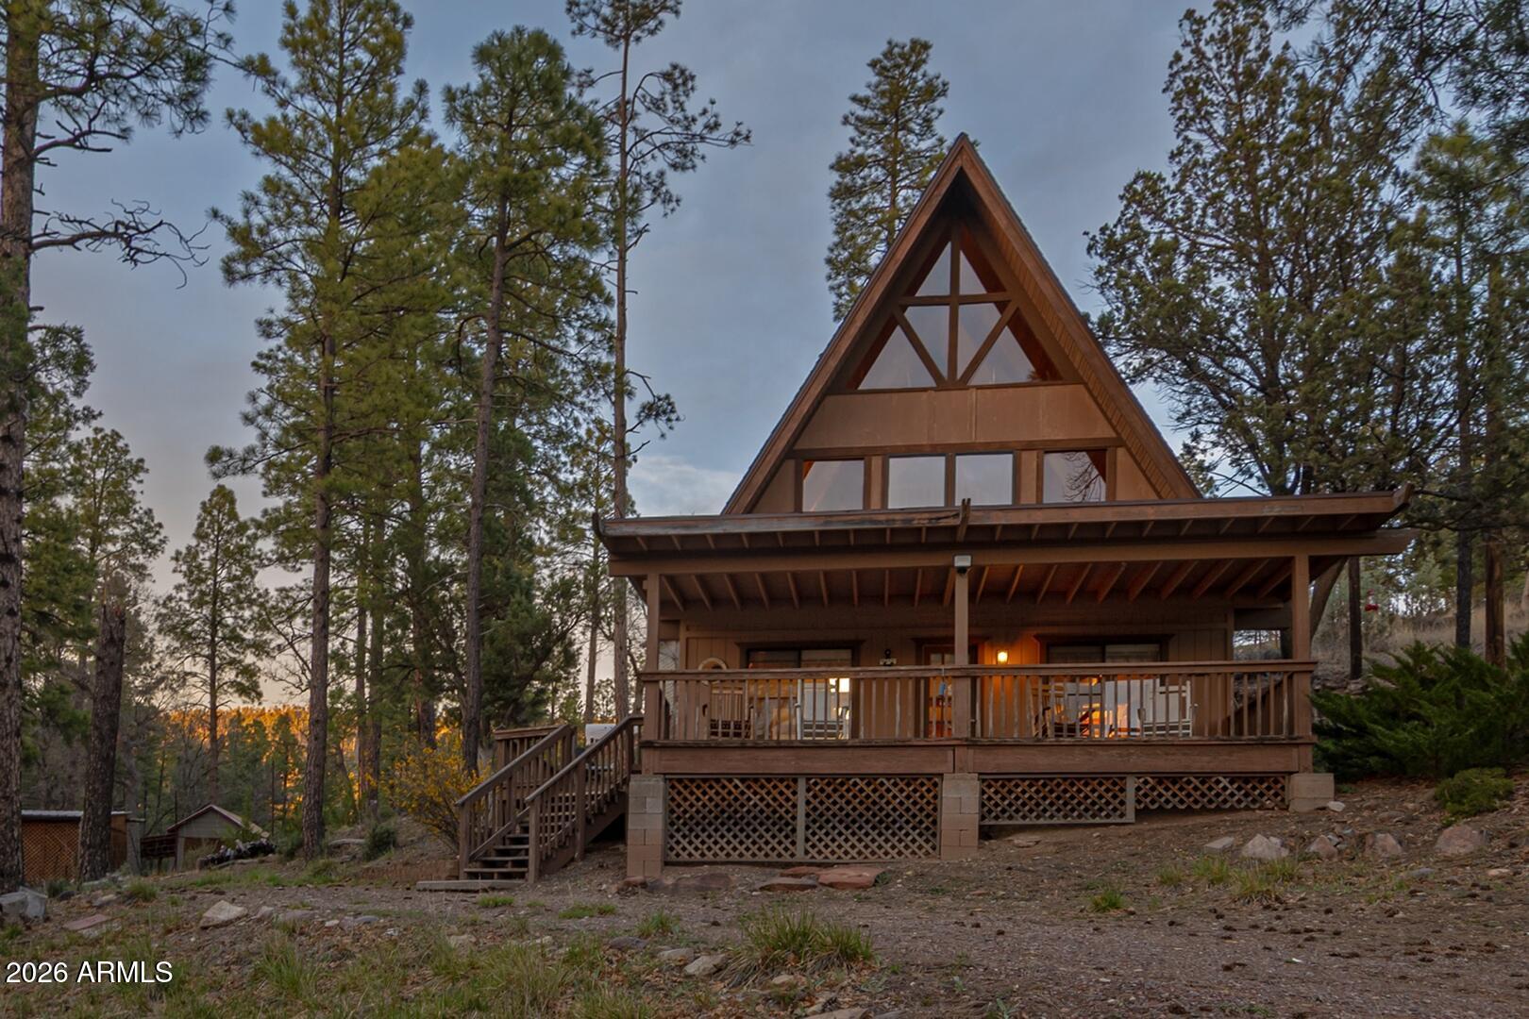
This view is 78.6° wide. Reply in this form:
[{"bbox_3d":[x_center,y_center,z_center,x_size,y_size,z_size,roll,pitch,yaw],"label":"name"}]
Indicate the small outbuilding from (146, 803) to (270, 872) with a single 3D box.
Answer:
[{"bbox_3d":[-24.804,14.832,41.969,4.300,2.900,4.600,6,-13,-23],"label":"small outbuilding"}]

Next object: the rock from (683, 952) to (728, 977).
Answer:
[{"bbox_3d":[-0.418,3.263,6.700,0.330,0.131,0.259,1,-12,-3],"label":"rock"}]

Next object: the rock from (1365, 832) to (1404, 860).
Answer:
[{"bbox_3d":[5.703,3.099,8.600,0.299,0.227,0.250,-7,-14,32],"label":"rock"}]

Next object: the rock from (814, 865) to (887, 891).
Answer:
[{"bbox_3d":[0.992,4.257,10.800,0.844,0.173,0.662,0,-12,5],"label":"rock"}]

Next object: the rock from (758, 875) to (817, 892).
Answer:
[{"bbox_3d":[0.274,4.288,10.700,0.732,0.124,0.459,0,-12,2],"label":"rock"}]

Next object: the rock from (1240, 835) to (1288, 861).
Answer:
[{"bbox_3d":[4.651,3.151,8.700,0.398,0.204,0.313,-5,-13,27],"label":"rock"}]

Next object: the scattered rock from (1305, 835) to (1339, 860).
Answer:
[{"bbox_3d":[5.191,3.147,8.700,0.275,0.211,0.231,-6,-14,29],"label":"scattered rock"}]

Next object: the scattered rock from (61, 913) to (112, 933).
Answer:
[{"bbox_3d":[-6.663,4.074,9.200,0.422,0.106,0.309,9,-14,-33],"label":"scattered rock"}]

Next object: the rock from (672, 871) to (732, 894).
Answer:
[{"bbox_3d":[-0.729,4.380,11.000,0.746,0.194,0.507,1,-12,-3],"label":"rock"}]

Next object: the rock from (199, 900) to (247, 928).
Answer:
[{"bbox_3d":[-5.322,3.985,9.200,0.421,0.198,0.331,7,-14,-28],"label":"rock"}]

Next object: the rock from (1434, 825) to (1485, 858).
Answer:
[{"bbox_3d":[6.314,3.013,8.500,0.362,0.251,0.284,-8,-15,35],"label":"rock"}]

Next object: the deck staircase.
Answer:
[{"bbox_3d":[-2.799,3.705,12.350,1.380,2.000,2.050,-7,-14,33],"label":"deck staircase"}]

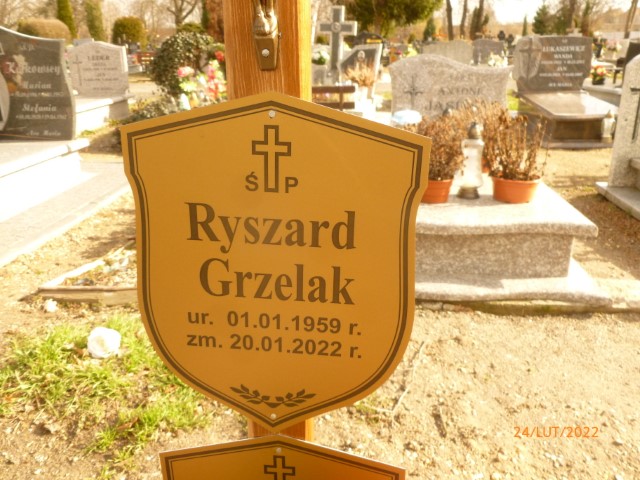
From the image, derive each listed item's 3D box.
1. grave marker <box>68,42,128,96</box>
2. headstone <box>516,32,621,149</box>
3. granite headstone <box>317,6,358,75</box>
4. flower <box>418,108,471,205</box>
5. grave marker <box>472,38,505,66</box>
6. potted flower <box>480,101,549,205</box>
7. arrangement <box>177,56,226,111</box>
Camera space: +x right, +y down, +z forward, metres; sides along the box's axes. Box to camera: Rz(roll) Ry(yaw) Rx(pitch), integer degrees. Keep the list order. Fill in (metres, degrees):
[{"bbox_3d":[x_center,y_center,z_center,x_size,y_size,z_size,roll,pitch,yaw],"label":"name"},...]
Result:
[{"bbox_3d":[-3.067,-2.354,7.169,0.784,0.738,0.142,2,21,5],"label":"grave marker"},{"bbox_3d":[3.034,-1.891,6.330,0.998,1.165,1.935,2,21,6],"label":"headstone"},{"bbox_3d":[0.251,-2.754,7.232,0.550,0.926,0.142,3,22,9],"label":"granite headstone"},{"bbox_3d":[0.623,-0.452,2.745,0.326,0.460,0.326,2,21,5],"label":"flower"},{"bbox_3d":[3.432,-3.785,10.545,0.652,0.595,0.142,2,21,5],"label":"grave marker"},{"bbox_3d":[1.014,-0.466,2.740,0.346,0.490,0.346,2,21,5],"label":"potted flower"},{"bbox_3d":[-1.398,-1.857,6.161,0.540,0.617,0.428,2,21,5],"label":"arrangement"}]

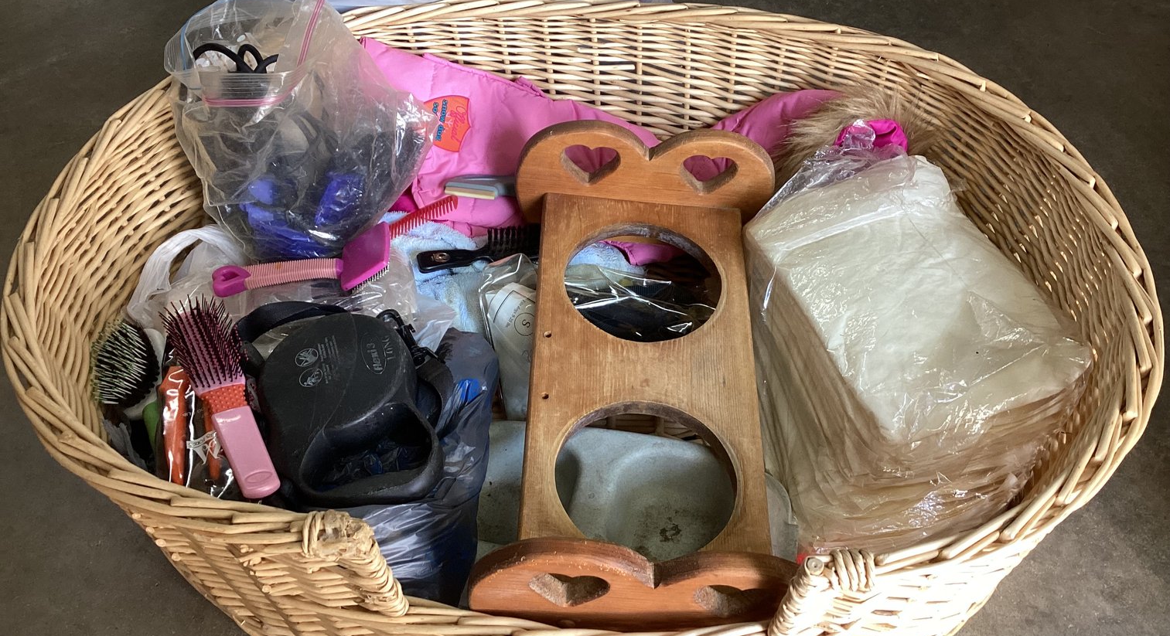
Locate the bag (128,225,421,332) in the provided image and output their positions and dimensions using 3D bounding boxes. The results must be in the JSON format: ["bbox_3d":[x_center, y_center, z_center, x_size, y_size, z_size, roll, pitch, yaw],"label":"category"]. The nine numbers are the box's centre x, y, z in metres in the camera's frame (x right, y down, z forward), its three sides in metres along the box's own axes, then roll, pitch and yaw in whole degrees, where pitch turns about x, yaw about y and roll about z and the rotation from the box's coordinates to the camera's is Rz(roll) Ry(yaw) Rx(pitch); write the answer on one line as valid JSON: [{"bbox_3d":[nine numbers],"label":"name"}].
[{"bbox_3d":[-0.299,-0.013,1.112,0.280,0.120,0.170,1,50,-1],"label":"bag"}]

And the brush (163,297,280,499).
[{"bbox_3d":[-0.310,0.063,0.900,0.055,0.050,0.210,-24,55,-14],"label":"brush"}]

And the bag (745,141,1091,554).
[{"bbox_3d":[0.293,0.032,1.092,0.235,0.240,0.320,-17,53,-15],"label":"bag"}]

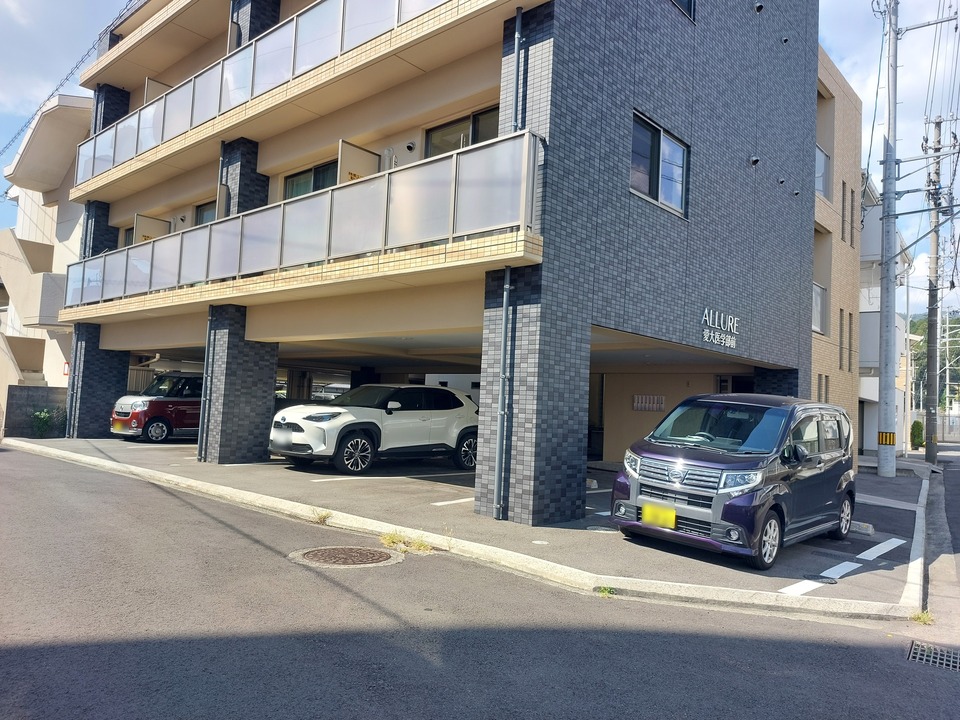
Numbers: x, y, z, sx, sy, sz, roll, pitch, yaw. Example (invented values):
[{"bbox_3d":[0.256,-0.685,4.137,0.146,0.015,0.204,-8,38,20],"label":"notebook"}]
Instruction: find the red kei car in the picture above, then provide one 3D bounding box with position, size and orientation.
[{"bbox_3d":[-6.956,1.163,16.321,1.475,1.655,3.395,-1,-5,41],"label":"red kei car"}]

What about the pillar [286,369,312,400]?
[{"bbox_3d":[-6.782,1.312,24.998,0.700,2.500,0.700,0,-5,42],"label":"pillar"}]

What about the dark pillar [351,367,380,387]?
[{"bbox_3d":[-4.150,1.468,24.265,0.680,2.430,0.700,0,-5,41],"label":"dark pillar"}]

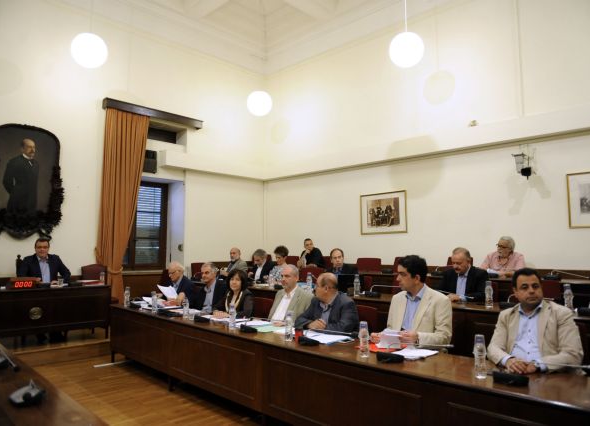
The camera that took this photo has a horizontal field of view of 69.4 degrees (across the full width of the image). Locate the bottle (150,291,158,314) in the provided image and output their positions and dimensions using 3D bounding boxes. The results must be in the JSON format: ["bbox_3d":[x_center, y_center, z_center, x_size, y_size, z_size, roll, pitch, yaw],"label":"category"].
[{"bbox_3d":[-1.456,0.934,4.431,0.065,0.220,0.065,0,-6,0],"label":"bottle"}]

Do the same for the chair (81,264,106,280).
[{"bbox_3d":[-2.902,1.250,6.348,0.540,0.932,0.440,-4,-6,44],"label":"chair"}]

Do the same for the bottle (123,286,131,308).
[{"bbox_3d":[-1.947,0.977,4.965,0.066,0.228,0.066,-4,-6,44],"label":"bottle"}]

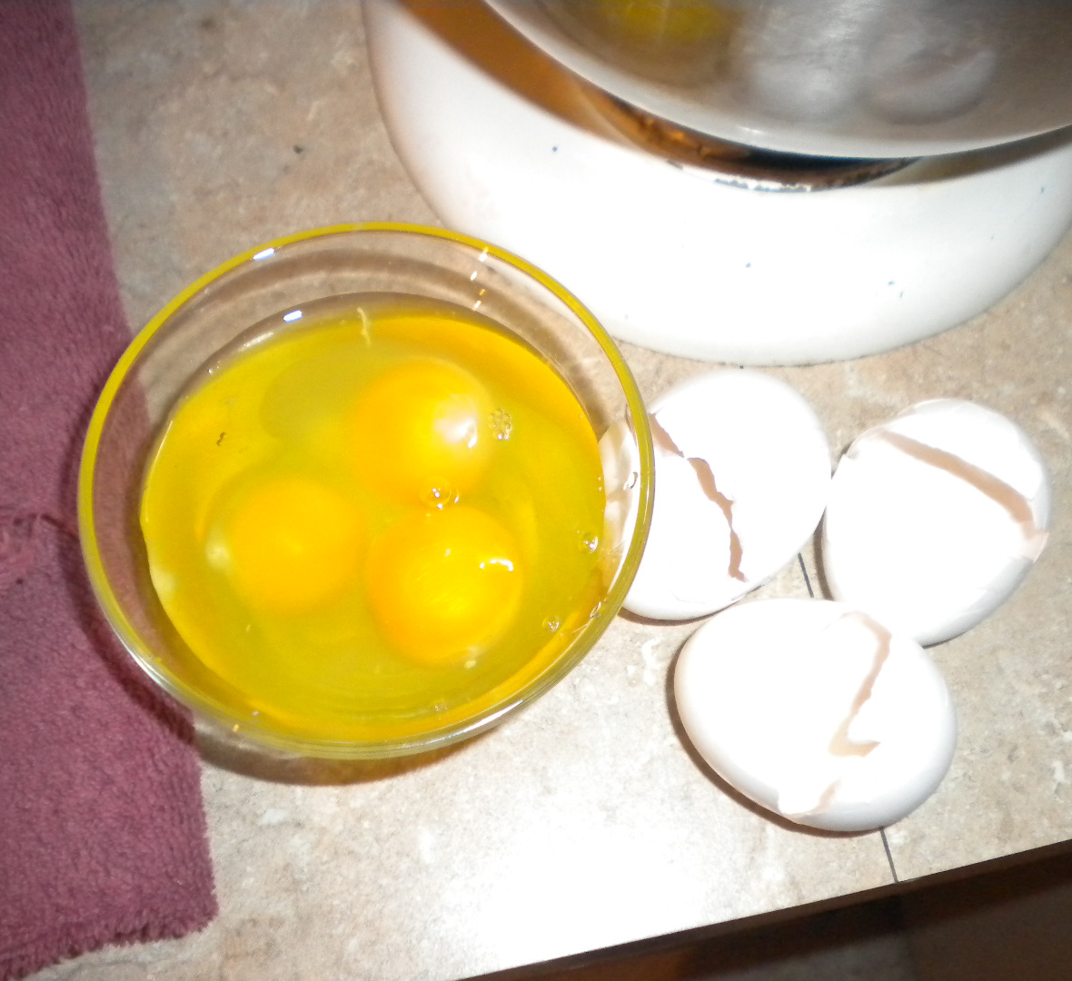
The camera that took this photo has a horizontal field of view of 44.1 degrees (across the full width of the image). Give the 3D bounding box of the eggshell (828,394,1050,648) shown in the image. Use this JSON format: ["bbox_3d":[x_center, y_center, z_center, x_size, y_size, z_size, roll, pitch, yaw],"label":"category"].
[{"bbox_3d":[0.084,0.006,0.279,0.044,0.044,0.055,28,72,9],"label":"eggshell"}]

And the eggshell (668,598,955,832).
[{"bbox_3d":[0.056,0.044,0.265,0.057,0.044,0.044,18,71,6],"label":"eggshell"}]

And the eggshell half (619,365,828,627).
[{"bbox_3d":[0.037,0.001,0.280,0.044,0.044,0.059,43,75,13],"label":"eggshell half"}]

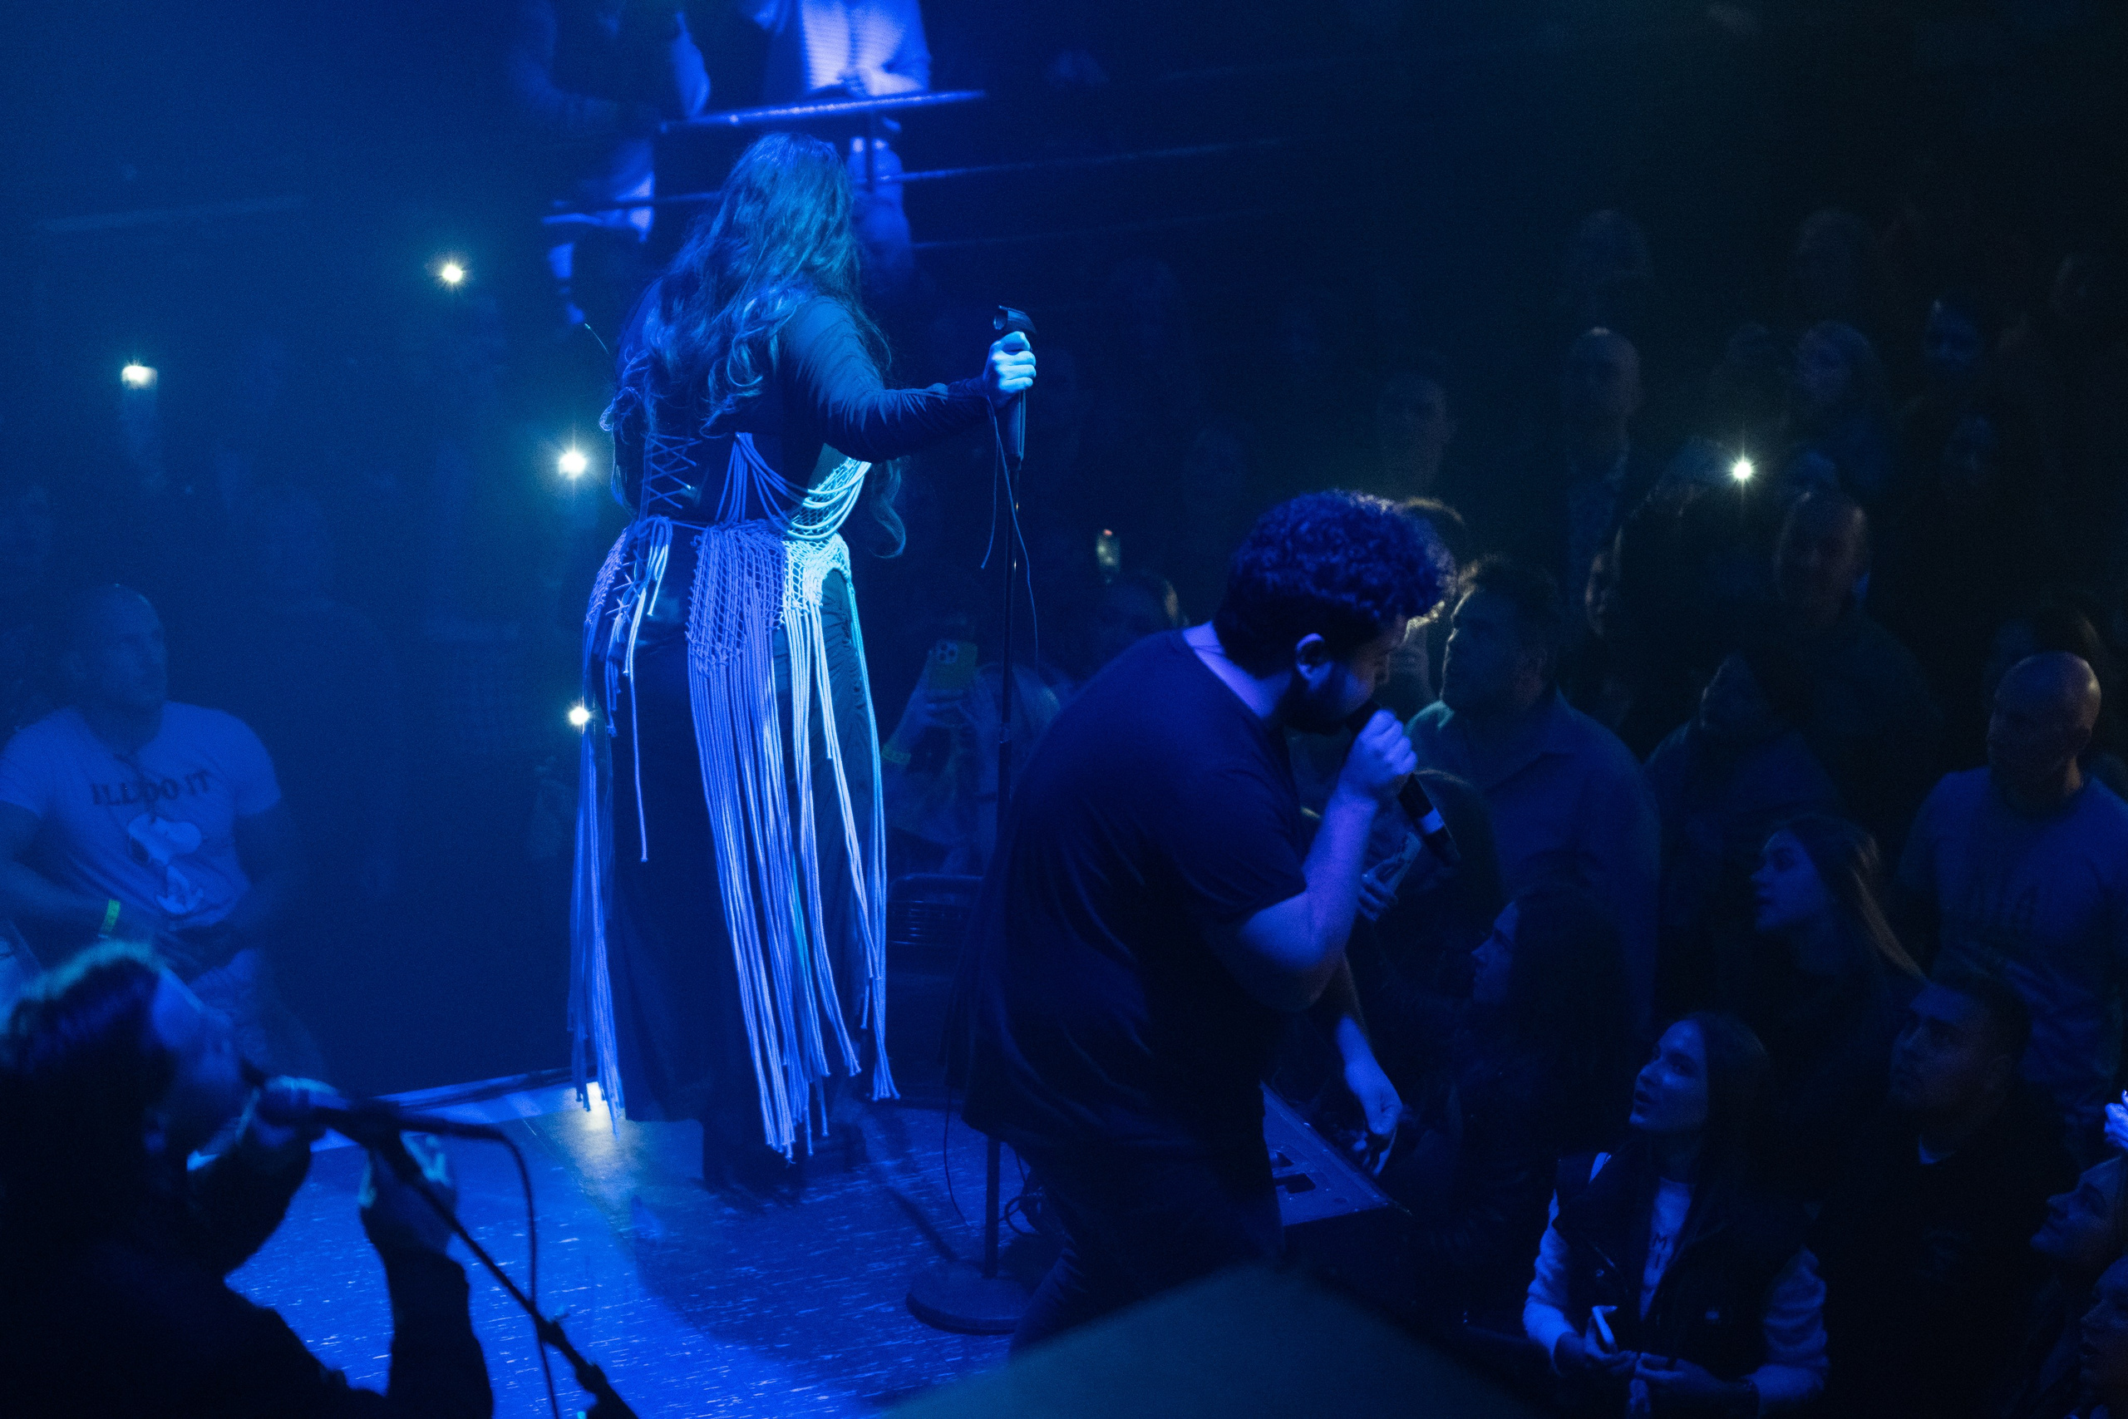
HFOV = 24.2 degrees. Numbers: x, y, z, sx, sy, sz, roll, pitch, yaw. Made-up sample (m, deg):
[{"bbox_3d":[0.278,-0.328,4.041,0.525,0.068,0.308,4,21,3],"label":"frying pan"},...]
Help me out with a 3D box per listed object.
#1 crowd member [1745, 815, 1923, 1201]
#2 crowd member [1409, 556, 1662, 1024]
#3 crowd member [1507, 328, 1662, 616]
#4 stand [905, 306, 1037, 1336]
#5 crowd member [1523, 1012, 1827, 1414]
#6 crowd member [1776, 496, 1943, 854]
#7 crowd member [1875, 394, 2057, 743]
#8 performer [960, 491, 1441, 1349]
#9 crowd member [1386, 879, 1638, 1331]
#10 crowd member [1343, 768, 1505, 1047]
[{"bbox_3d":[1.288,0.967,8.733,0.340,1.660,0.460,-7,20,-24],"label":"crowd member"},{"bbox_3d":[0.848,0.576,9.356,0.360,1.800,0.540,-9,21,-28],"label":"crowd member"},{"bbox_3d":[1.150,-0.011,11.351,0.520,1.770,0.340,10,20,24],"label":"crowd member"},{"bbox_3d":[-0.101,0.173,7.544,0.255,1.614,0.255,1,18,0],"label":"stand"},{"bbox_3d":[0.945,1.249,7.980,0.520,1.640,0.400,13,22,31],"label":"crowd member"},{"bbox_3d":[1.466,0.412,9.851,0.520,1.770,0.340,14,22,33],"label":"crowd member"},{"bbox_3d":[1.975,0.095,11.233,0.480,1.660,0.340,14,22,33],"label":"crowd member"},{"bbox_3d":[0.155,0.456,6.798,0.700,1.561,0.560,-5,20,-19],"label":"performer"},{"bbox_3d":[0.758,1.065,8.383,0.400,1.660,0.460,1,19,-2],"label":"crowd member"},{"bbox_3d":[0.632,0.892,8.833,0.380,1.660,0.480,-4,19,-14],"label":"crowd member"}]

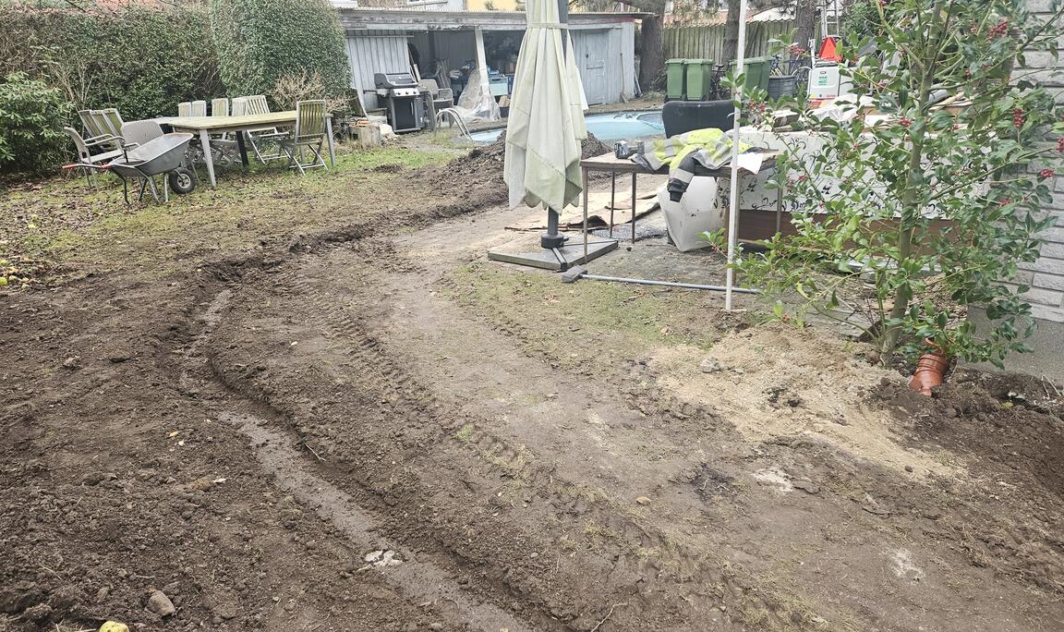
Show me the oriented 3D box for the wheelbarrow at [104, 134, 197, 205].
[{"bbox_3d":[-4.446,-1.629,8.067,0.630,0.690,1.400,8,23,22],"label":"wheelbarrow"}]

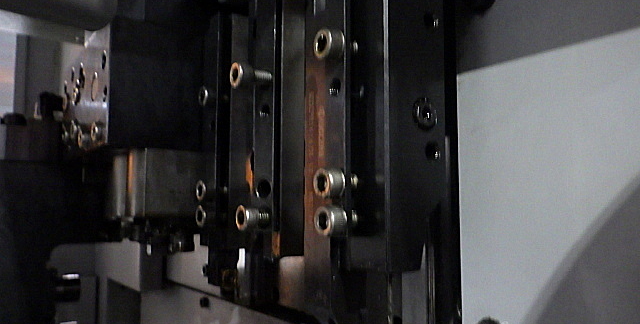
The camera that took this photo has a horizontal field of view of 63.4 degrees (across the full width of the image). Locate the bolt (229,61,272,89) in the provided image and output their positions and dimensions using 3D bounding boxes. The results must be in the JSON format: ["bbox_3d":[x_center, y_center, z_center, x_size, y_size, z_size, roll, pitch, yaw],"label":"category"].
[{"bbox_3d":[-0.027,-0.033,0.204,0.015,0.010,0.010,3,-5,-34],"label":"bolt"}]

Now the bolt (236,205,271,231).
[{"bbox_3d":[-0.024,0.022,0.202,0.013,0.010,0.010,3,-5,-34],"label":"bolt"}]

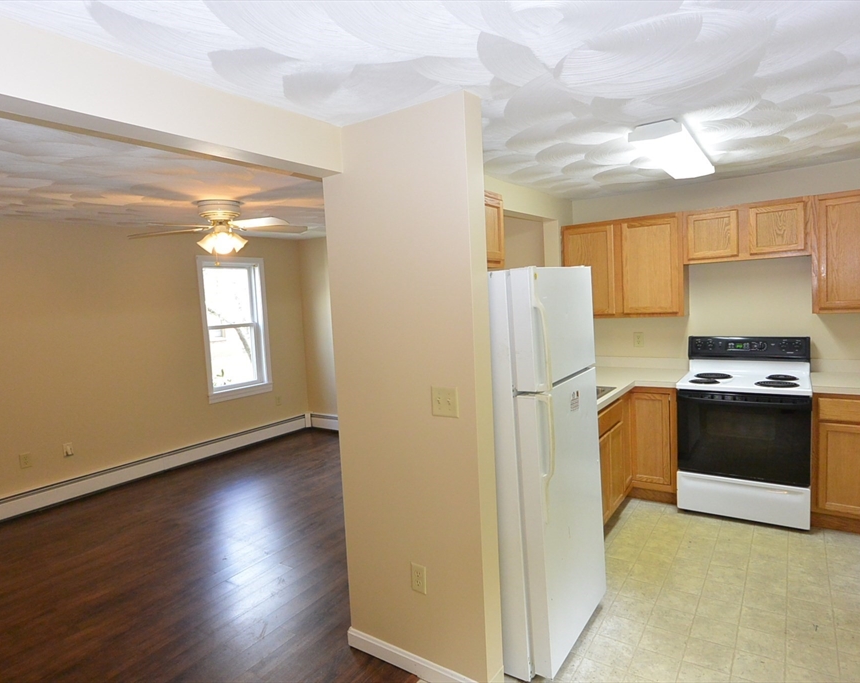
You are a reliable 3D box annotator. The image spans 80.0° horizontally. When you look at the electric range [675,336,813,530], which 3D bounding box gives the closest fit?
[{"bbox_3d":[2.204,0.584,3.601,0.755,1.186,0.665,1,6,35],"label":"electric range"}]

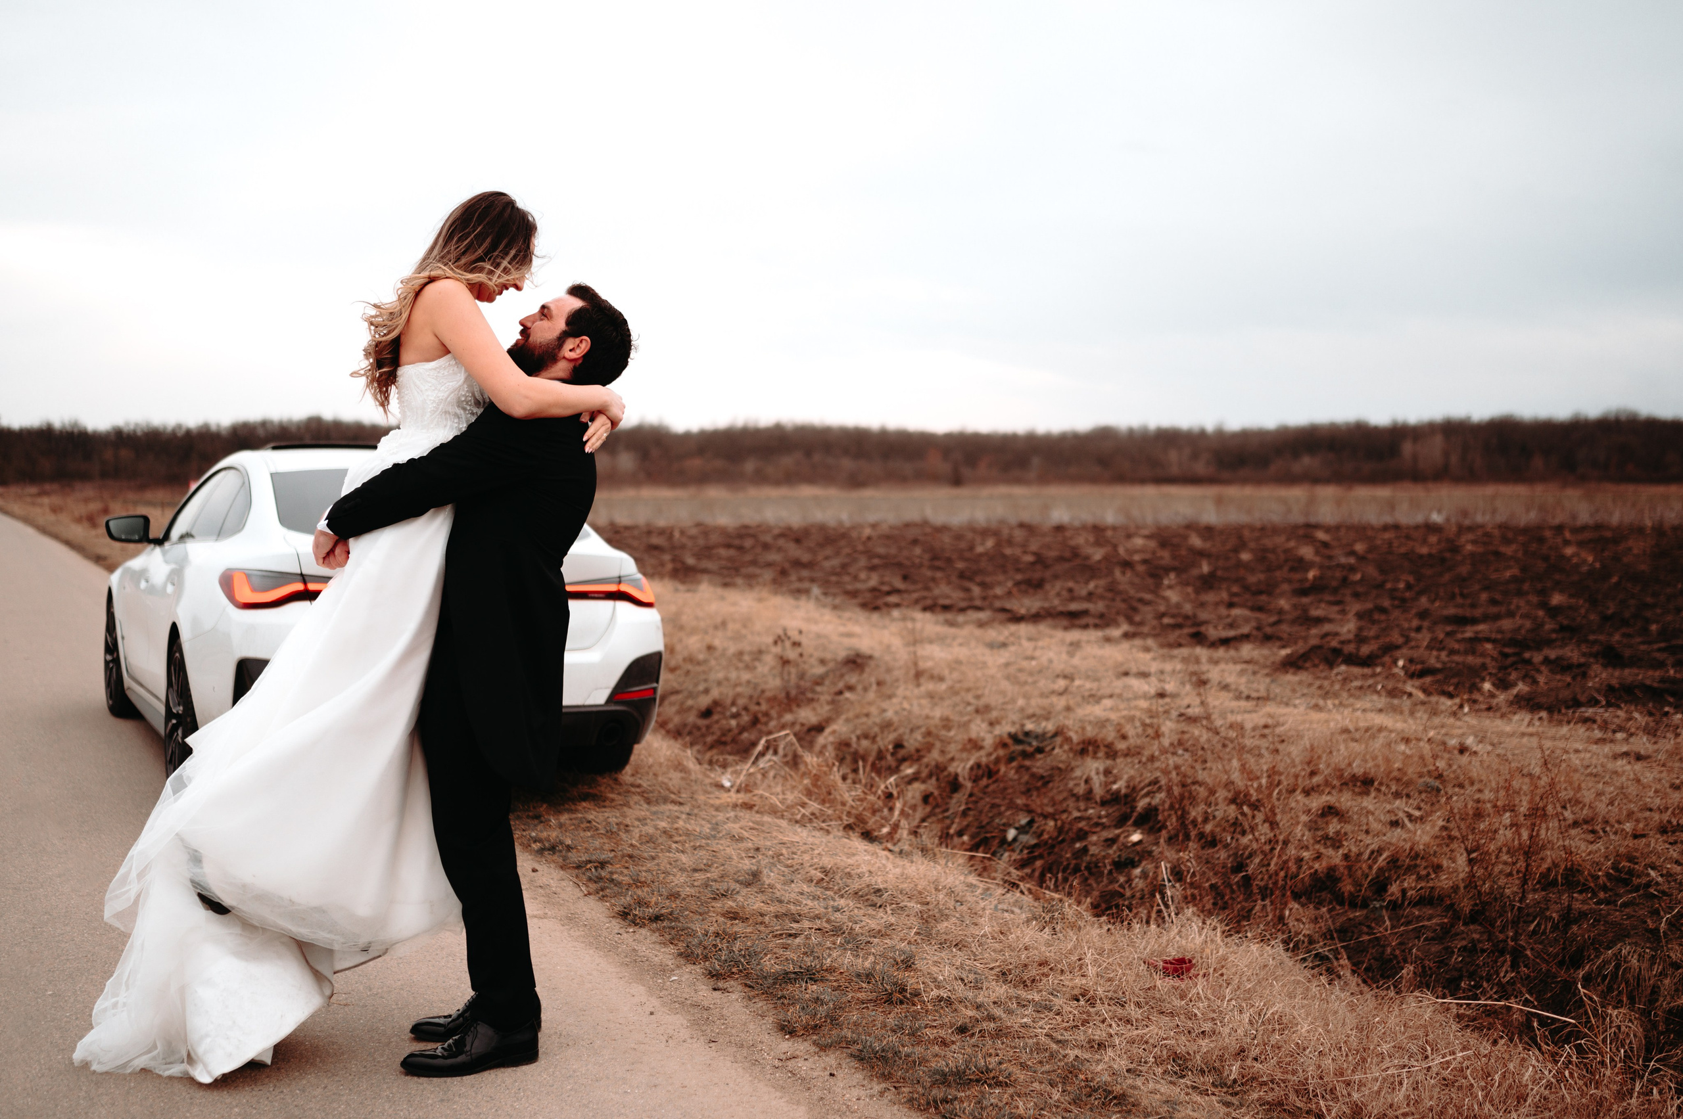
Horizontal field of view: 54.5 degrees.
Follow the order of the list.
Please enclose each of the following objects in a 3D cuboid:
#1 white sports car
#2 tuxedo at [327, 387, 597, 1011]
[{"bbox_3d":[-2.430,0.165,7.930,1.920,1.440,4.760,-1,3,-29],"label":"white sports car"},{"bbox_3d":[-0.846,0.345,3.630,0.600,1.410,0.540,0,3,-10],"label":"tuxedo"}]

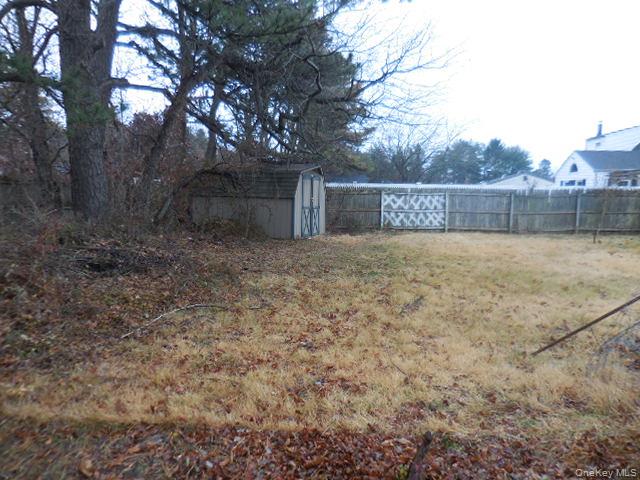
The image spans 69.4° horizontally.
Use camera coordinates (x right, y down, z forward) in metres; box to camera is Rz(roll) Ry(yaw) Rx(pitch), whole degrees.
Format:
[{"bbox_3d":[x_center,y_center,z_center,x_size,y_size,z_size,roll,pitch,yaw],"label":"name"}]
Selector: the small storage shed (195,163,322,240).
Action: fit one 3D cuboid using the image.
[{"bbox_3d":[-1.791,-1.291,14.955,3.720,2.200,2.460,3,6,21],"label":"small storage shed"}]

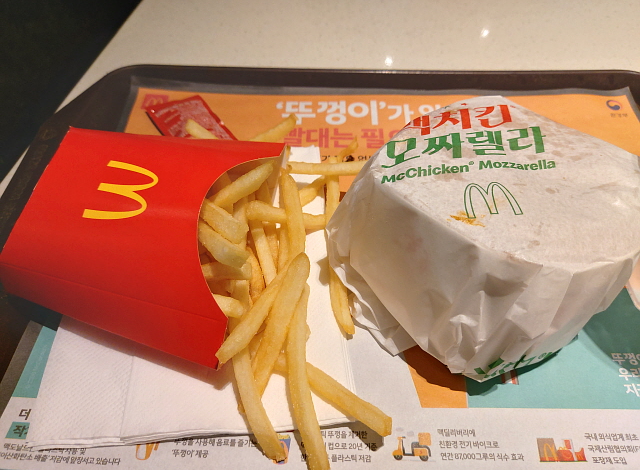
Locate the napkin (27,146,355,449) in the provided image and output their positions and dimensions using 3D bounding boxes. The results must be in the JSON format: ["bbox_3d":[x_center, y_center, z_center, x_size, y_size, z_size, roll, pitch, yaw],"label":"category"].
[{"bbox_3d":[-0.059,0.016,0.239,0.135,0.008,0.163,-4,55,-3],"label":"napkin"}]

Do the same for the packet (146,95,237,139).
[{"bbox_3d":[-0.078,-0.067,0.295,0.037,0.009,0.073,-25,57,-26],"label":"packet"}]

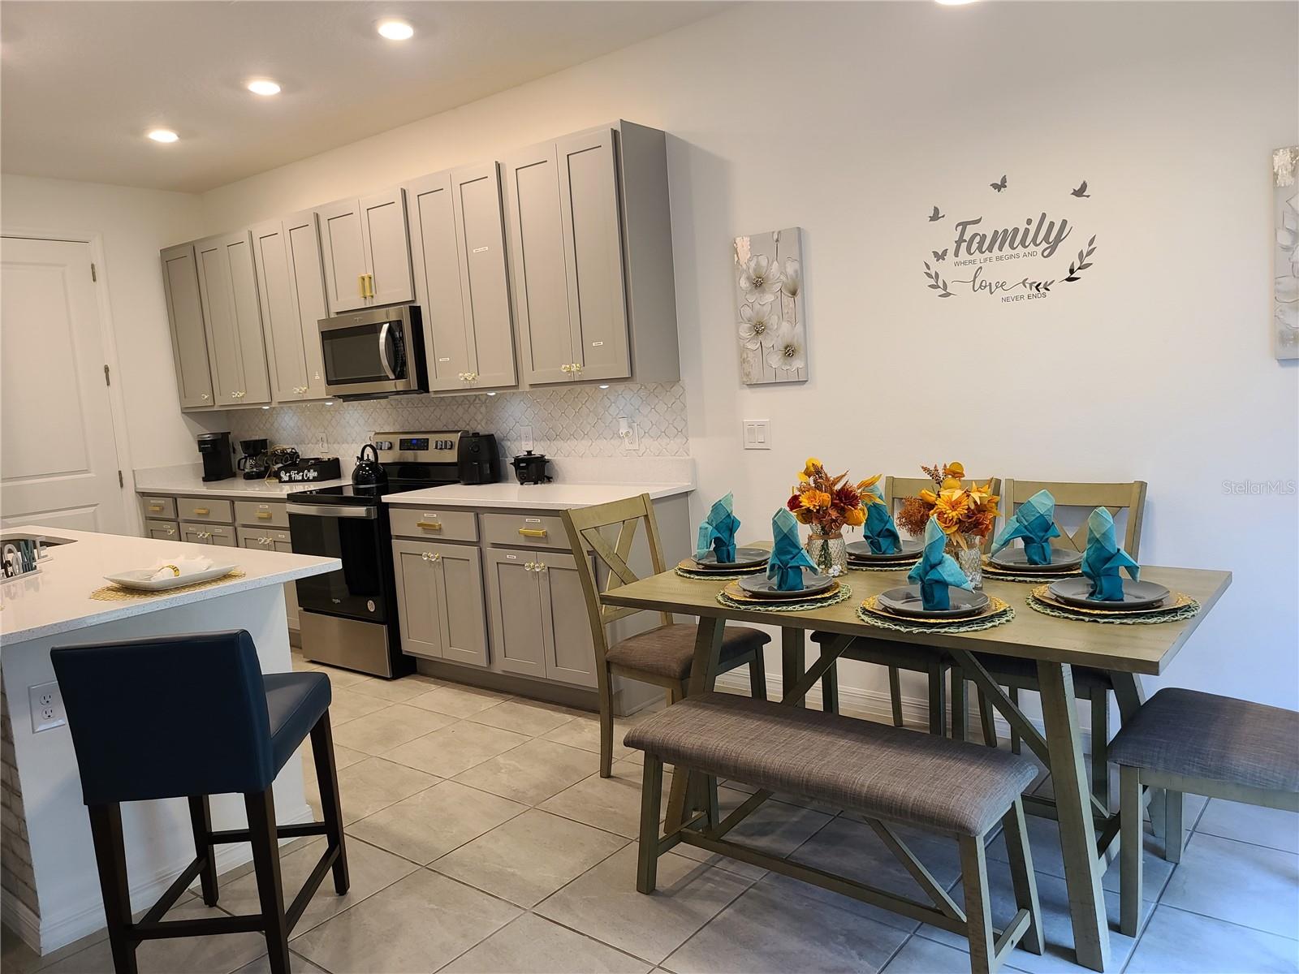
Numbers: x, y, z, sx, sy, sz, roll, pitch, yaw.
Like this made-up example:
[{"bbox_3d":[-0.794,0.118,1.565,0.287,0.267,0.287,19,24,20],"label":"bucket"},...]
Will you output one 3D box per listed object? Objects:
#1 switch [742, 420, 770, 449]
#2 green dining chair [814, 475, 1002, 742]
[{"bbox_3d":[0.453,-0.220,3.964,0.125,0.121,0.010,1,9,38],"label":"switch"},{"bbox_3d":[0.918,0.478,3.318,0.550,0.960,0.470,-10,9,-43],"label":"green dining chair"}]

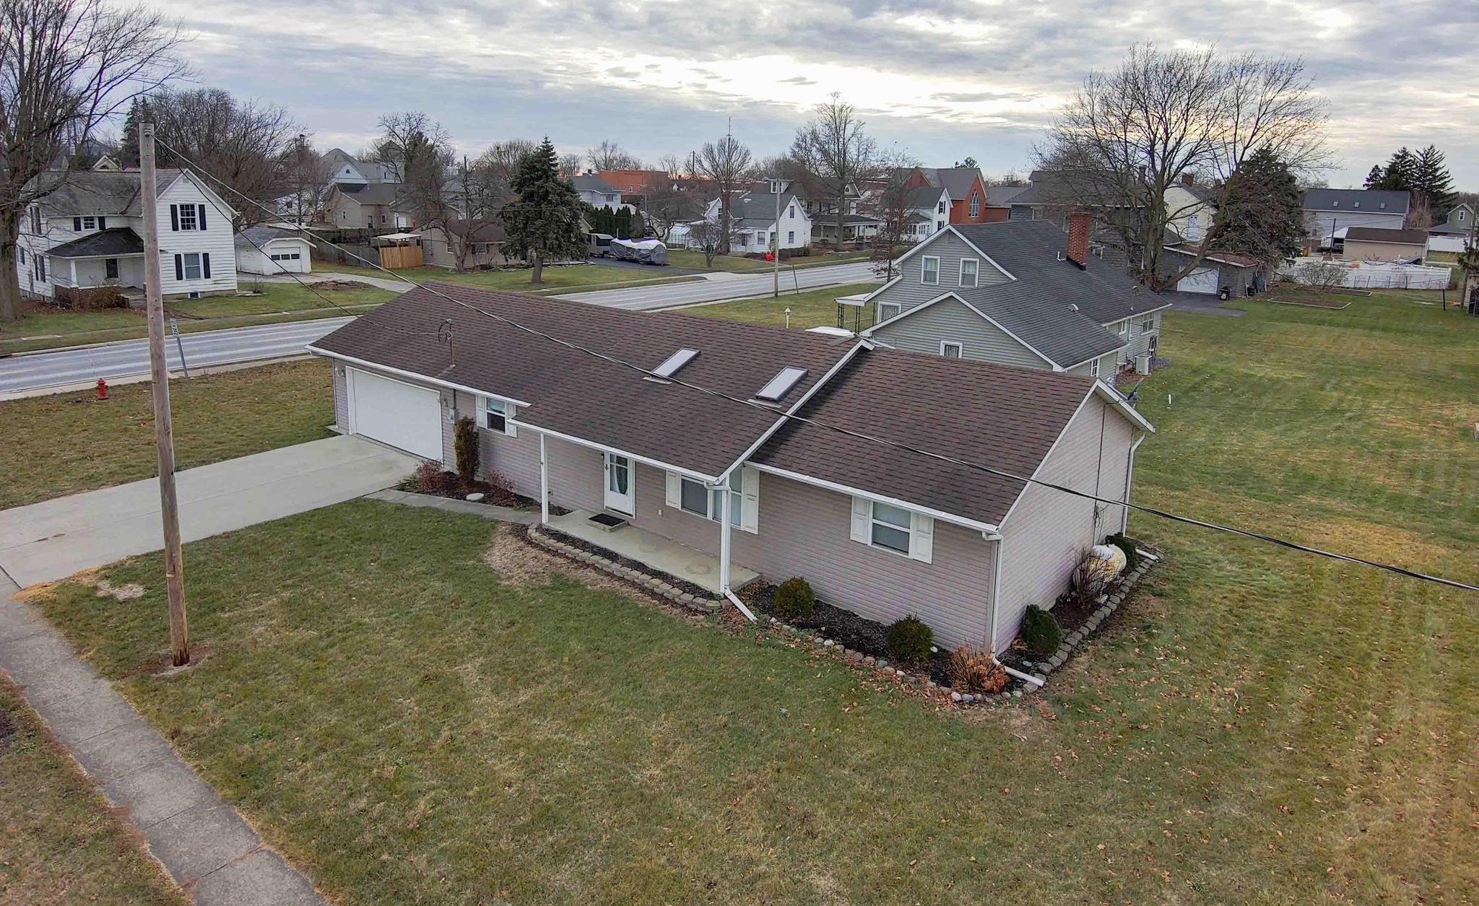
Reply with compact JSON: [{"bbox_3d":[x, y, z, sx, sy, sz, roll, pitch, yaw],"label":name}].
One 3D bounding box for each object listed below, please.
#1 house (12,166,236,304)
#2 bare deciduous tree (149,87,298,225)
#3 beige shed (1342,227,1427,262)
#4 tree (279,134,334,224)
[{"bbox_3d":[-40.927,-14.647,59.221,8.400,8.200,10.300,12,19,34],"label":"house"},{"bbox_3d":[-52.908,-29.237,93.945,13.600,16.800,13.600,1,16,0],"label":"bare deciduous tree"},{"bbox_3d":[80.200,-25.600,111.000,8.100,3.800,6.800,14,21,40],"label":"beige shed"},{"bbox_3d":[-49.608,-30.991,103.821,5.700,11.200,5.700,1,16,0],"label":"tree"}]

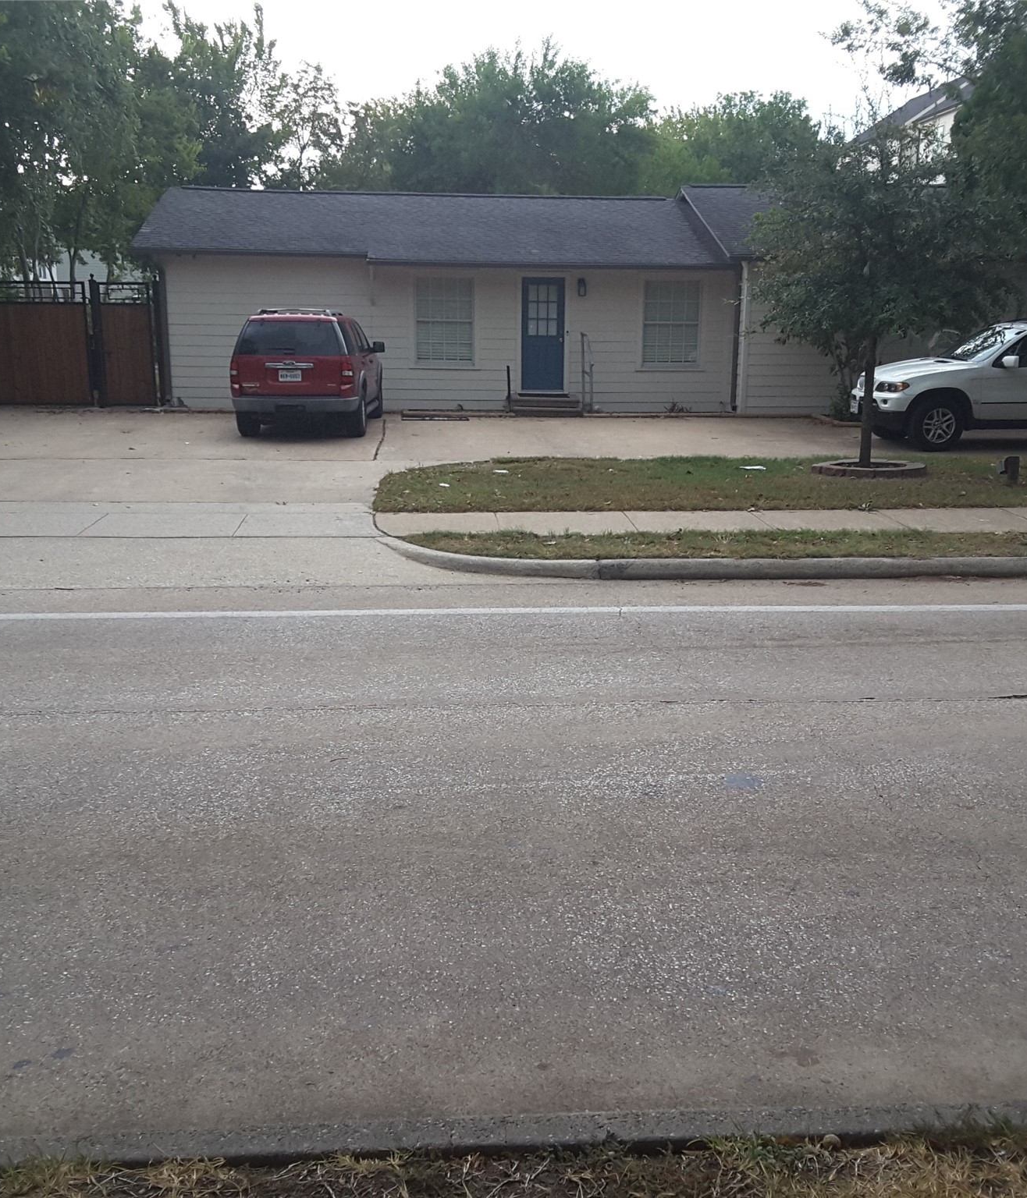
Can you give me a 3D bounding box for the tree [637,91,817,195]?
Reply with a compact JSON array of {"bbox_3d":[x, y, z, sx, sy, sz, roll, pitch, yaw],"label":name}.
[{"bbox_3d":[6.587,-11.101,42.607,5.768,7.615,5.768,0,12,0],"label":"tree"}]

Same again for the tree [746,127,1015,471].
[{"bbox_3d":[4.653,-3.783,17.879,3.303,4.194,3.303,0,12,0],"label":"tree"}]

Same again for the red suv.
[{"bbox_3d":[-3.090,-3.561,22.031,1.890,1.850,4.900,0,12,-1],"label":"red suv"}]

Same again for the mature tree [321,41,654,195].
[{"bbox_3d":[-0.725,-10.922,39.583,9.111,8.483,8.655,0,12,0],"label":"mature tree"}]

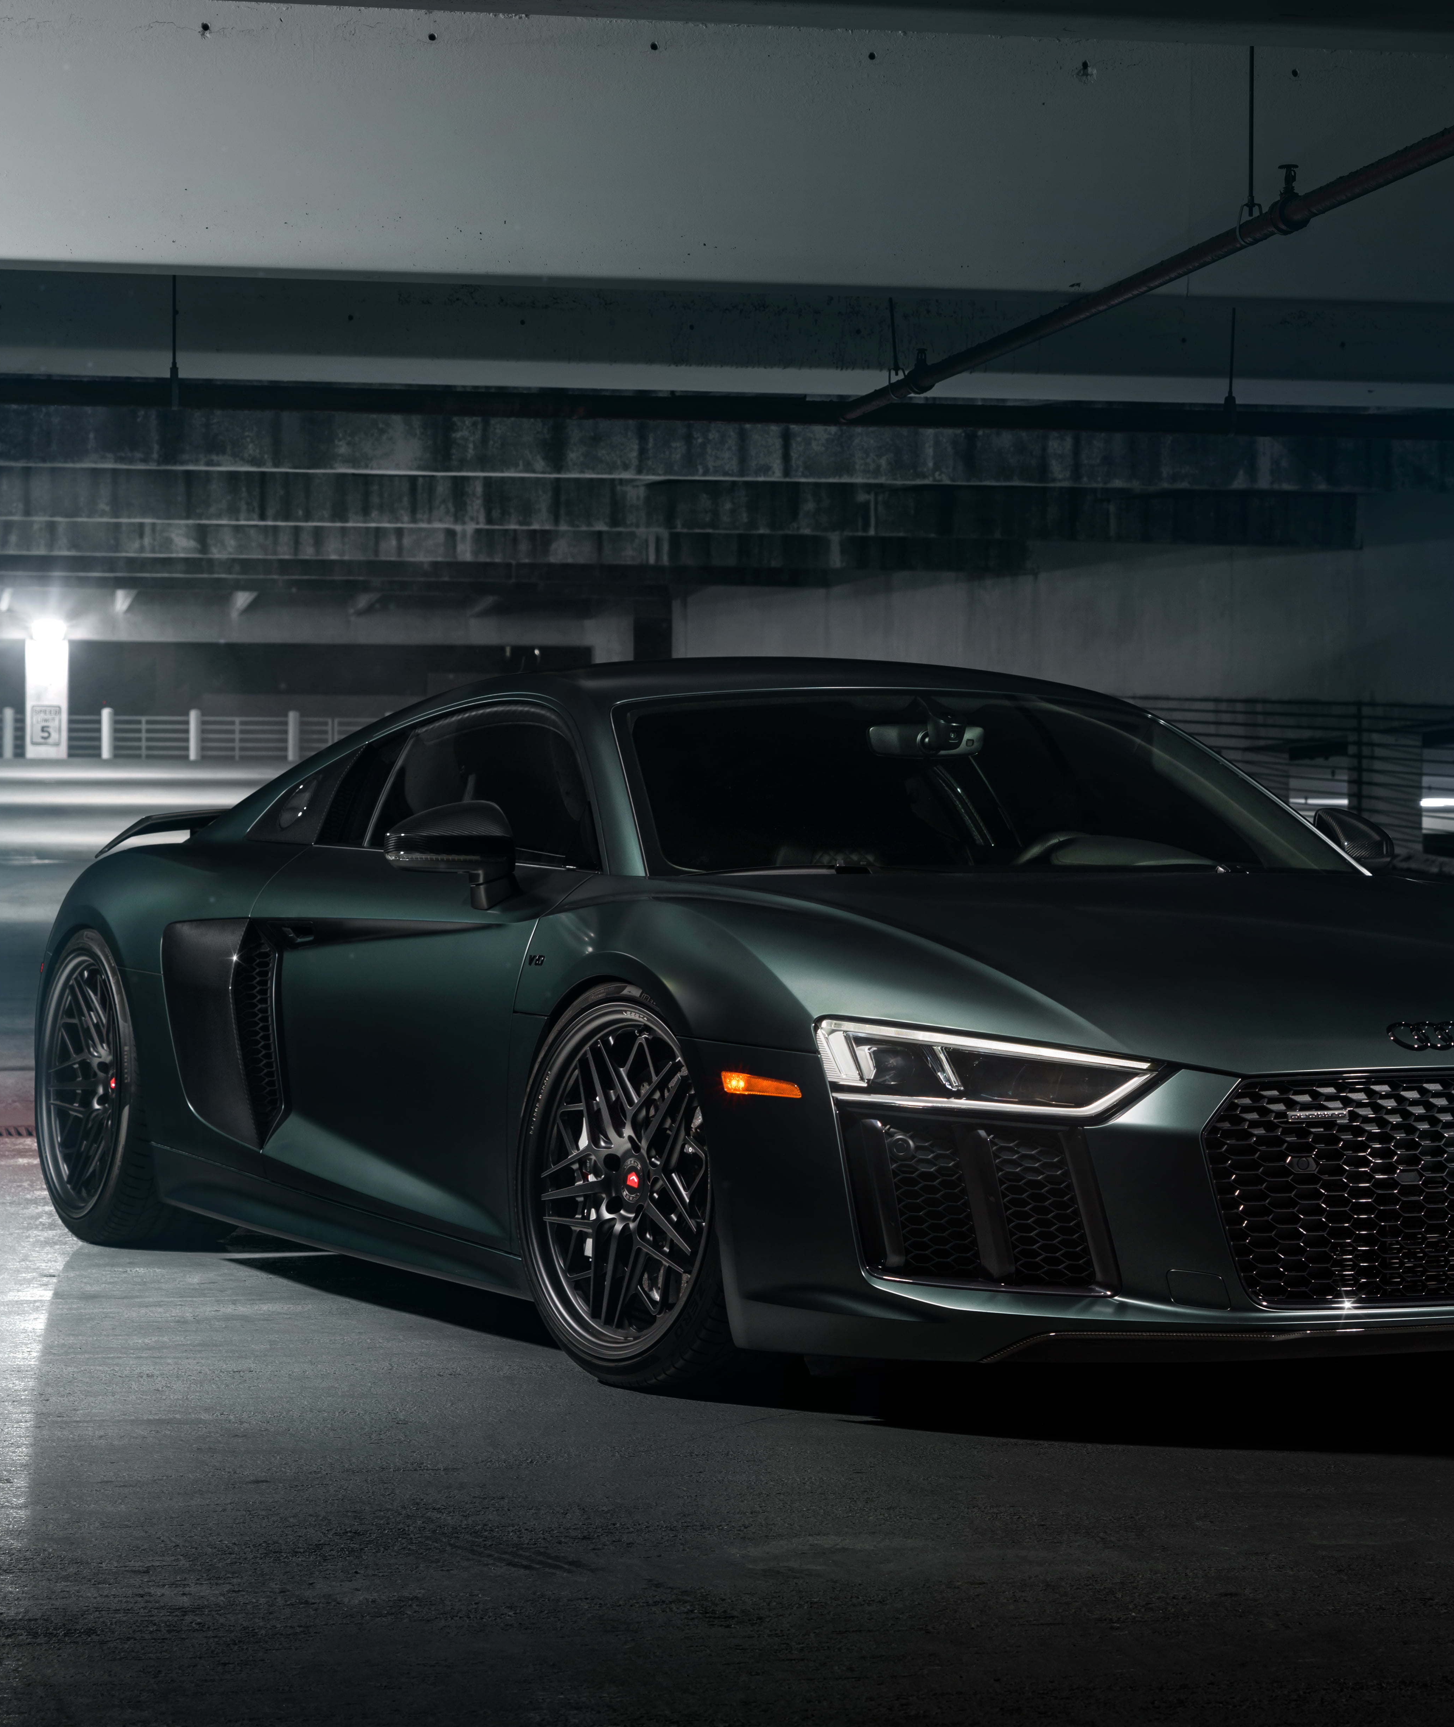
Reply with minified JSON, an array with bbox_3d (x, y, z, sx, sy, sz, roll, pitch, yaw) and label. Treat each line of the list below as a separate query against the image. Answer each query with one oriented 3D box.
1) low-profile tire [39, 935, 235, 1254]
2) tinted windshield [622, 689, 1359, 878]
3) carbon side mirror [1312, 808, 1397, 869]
[{"bbox_3d":[-1.249,0.470,8.538,0.310,0.690,0.690,0,0,-27],"label":"low-profile tire"},{"bbox_3d":[0.437,-0.132,6.992,1.420,0.180,0.710,0,29,-27],"label":"tinted windshield"},{"bbox_3d":[1.179,-0.013,7.562,0.210,0.190,0.170,0,0,-27],"label":"carbon side mirror"}]

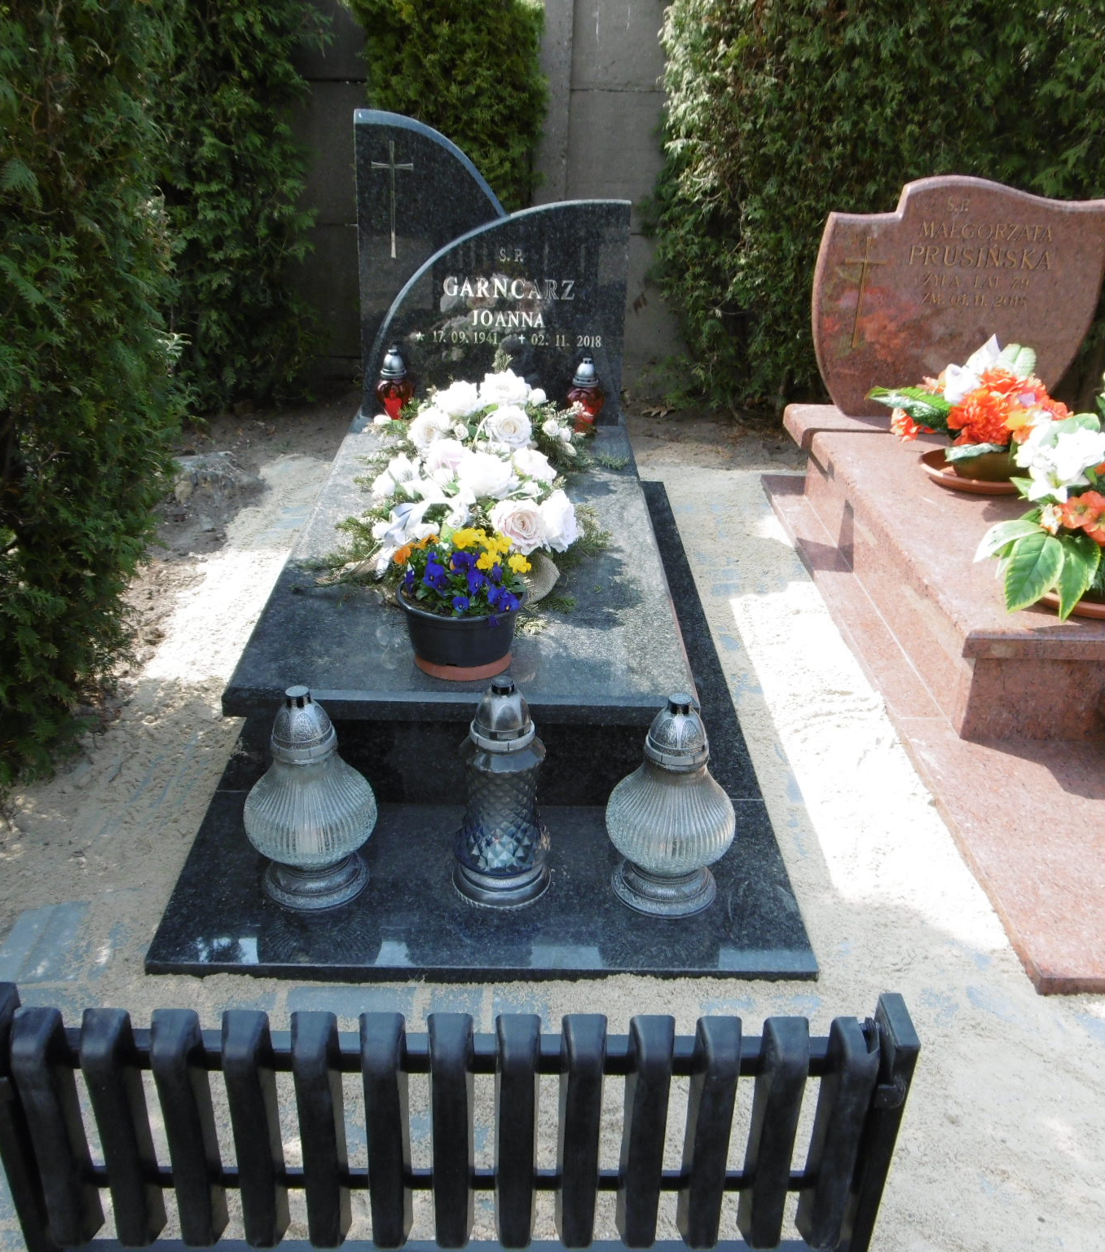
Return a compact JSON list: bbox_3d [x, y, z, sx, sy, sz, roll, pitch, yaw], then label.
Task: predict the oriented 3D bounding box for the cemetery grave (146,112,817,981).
[{"bbox_3d":[-0.102,-0.436,2.473,1.000,1.065,2.194,1,27,-2],"label":"cemetery grave"}]

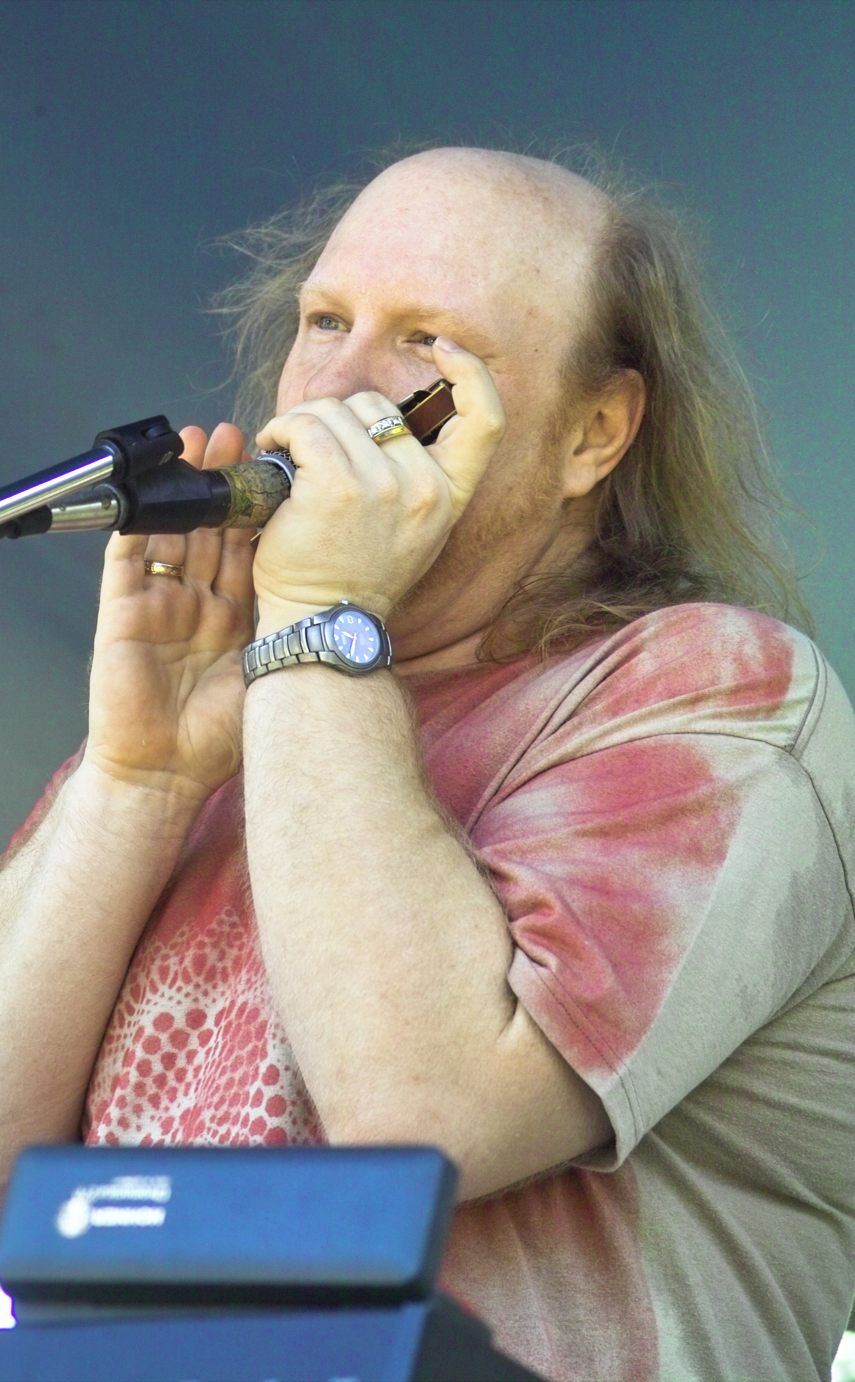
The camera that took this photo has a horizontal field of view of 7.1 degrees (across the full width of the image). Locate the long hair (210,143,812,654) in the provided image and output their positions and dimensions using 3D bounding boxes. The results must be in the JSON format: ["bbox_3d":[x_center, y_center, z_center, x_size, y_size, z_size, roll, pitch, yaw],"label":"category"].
[{"bbox_3d":[0.045,-0.153,3.600,0.270,0.270,0.230,-5,-15,40],"label":"long hair"}]

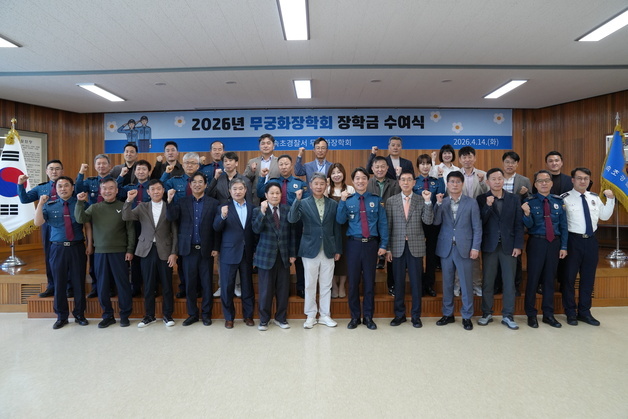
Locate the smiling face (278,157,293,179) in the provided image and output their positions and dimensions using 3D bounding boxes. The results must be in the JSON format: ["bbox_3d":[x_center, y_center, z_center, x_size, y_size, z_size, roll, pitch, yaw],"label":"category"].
[{"bbox_3d":[-0.355,-0.527,5.230,0.171,0.275,0.190,0,1,-3],"label":"smiling face"}]

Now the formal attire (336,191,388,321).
[{"bbox_3d":[0.540,0.523,4.660,0.570,1.470,0.340,0,0,6],"label":"formal attire"}]

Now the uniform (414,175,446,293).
[{"bbox_3d":[1.412,0.306,5.120,0.440,1.440,0.300,-1,0,3],"label":"uniform"}]

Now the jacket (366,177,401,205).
[{"bbox_3d":[0.879,-0.056,5.270,0.502,0.705,0.320,0,1,9],"label":"jacket"}]

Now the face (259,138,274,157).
[{"bbox_3d":[-0.633,-0.836,5.580,0.180,0.240,0.200,-1,0,-3],"label":"face"}]

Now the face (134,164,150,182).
[{"bbox_3d":[-2.109,-0.449,5.150,0.175,0.235,0.200,-1,0,-14],"label":"face"}]

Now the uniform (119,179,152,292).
[{"bbox_3d":[-2.173,0.335,5.200,0.540,1.430,0.330,0,0,-10],"label":"uniform"}]

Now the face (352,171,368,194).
[{"bbox_3d":[0.500,-0.301,4.500,0.175,0.250,0.200,-1,0,4],"label":"face"}]

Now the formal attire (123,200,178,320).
[{"bbox_3d":[-1.851,0.577,4.740,0.600,1.350,0.340,0,0,-9],"label":"formal attire"}]

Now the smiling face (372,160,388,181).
[{"bbox_3d":[0.815,-0.484,5.130,0.175,0.235,0.190,0,0,7],"label":"smiling face"}]

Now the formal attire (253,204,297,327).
[{"bbox_3d":[-0.423,0.591,4.540,0.500,1.310,0.360,-1,0,-3],"label":"formal attire"}]

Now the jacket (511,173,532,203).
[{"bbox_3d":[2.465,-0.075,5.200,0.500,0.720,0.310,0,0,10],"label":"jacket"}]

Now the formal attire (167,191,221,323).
[{"bbox_3d":[-1.358,0.541,4.720,0.610,1.410,0.360,-1,0,-6],"label":"formal attire"}]

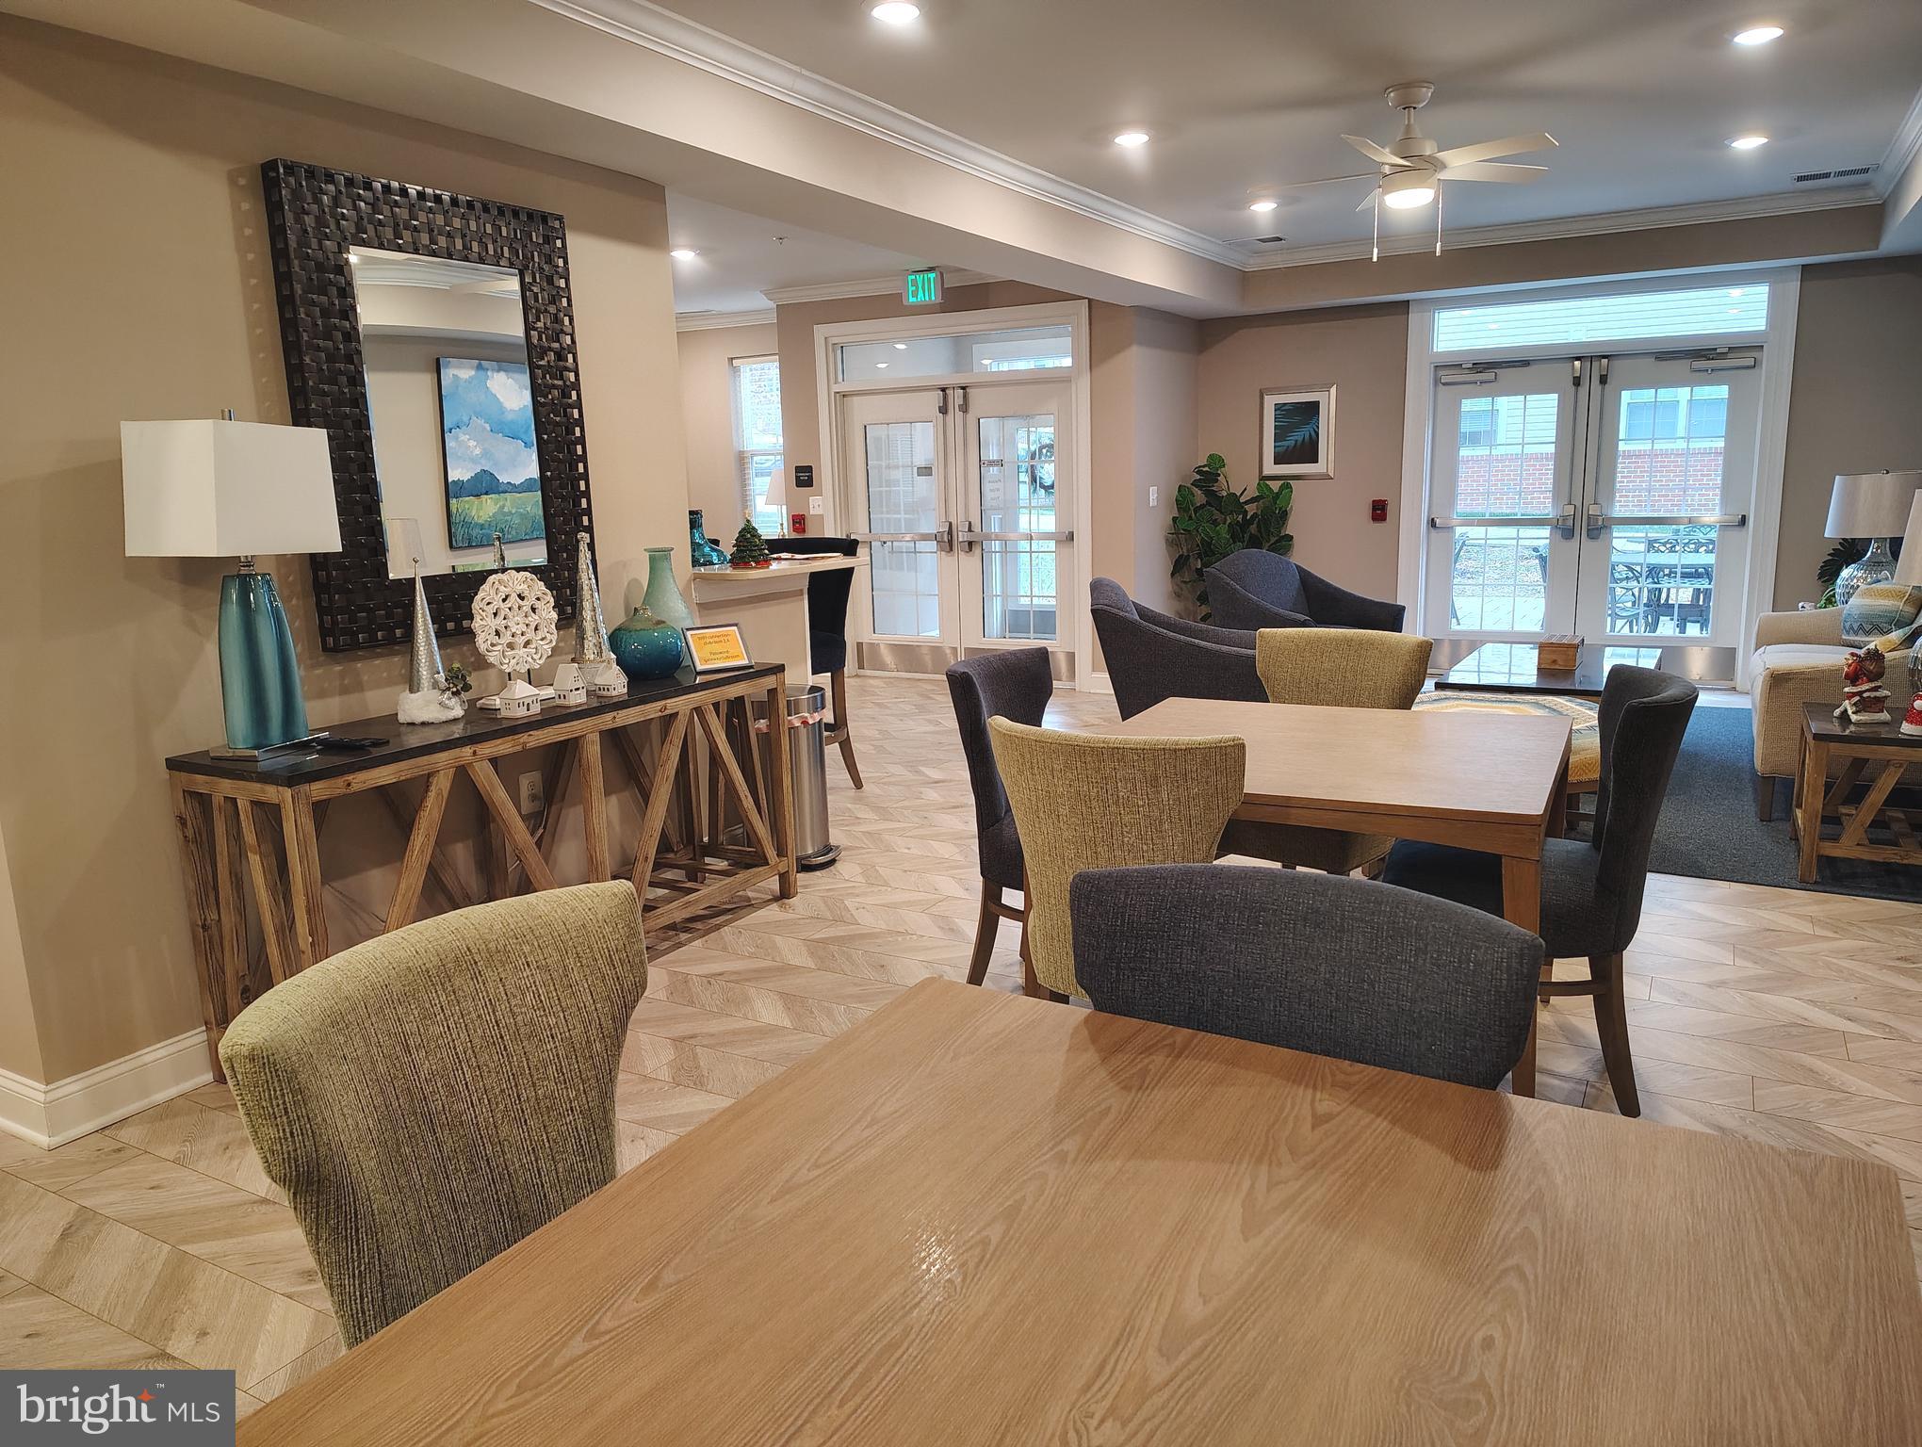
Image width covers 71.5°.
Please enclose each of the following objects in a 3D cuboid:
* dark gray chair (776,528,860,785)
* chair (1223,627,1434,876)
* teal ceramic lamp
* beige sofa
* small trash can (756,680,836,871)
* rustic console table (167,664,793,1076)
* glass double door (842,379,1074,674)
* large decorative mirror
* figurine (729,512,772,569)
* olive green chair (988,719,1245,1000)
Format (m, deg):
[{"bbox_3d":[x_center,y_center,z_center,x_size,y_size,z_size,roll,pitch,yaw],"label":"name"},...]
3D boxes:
[{"bbox_3d":[-0.758,-0.234,5.943,0.530,1.160,0.600,4,12,28],"label":"dark gray chair"},{"bbox_3d":[1.097,0.233,4.121,0.540,0.960,0.680,7,13,38],"label":"chair"},{"bbox_3d":[-1.775,-0.343,3.343,0.240,0.835,0.460,0,11,10],"label":"teal ceramic lamp"},{"bbox_3d":[3.978,-0.197,5.846,0.920,0.860,2.130,4,12,29],"label":"beige sofa"},{"bbox_3d":[-0.645,0.202,5.006,0.370,0.640,0.335,4,12,28],"label":"small trash can"},{"bbox_3d":[-1.213,0.341,3.881,0.455,0.812,1.832,4,12,28],"label":"rustic console table"},{"bbox_3d":[-0.008,-1.296,9.198,1.860,2.030,0.090,4,12,29],"label":"glass double door"},{"bbox_3d":[-1.438,-0.861,3.773,0.060,1.200,0.930,4,12,29],"label":"large decorative mirror"},{"bbox_3d":[-0.851,-0.729,5.306,0.168,0.222,0.168,-2,11,0],"label":"figurine"},{"bbox_3d":[0.447,0.448,3.068,0.540,0.960,0.670,4,12,30],"label":"olive green chair"}]

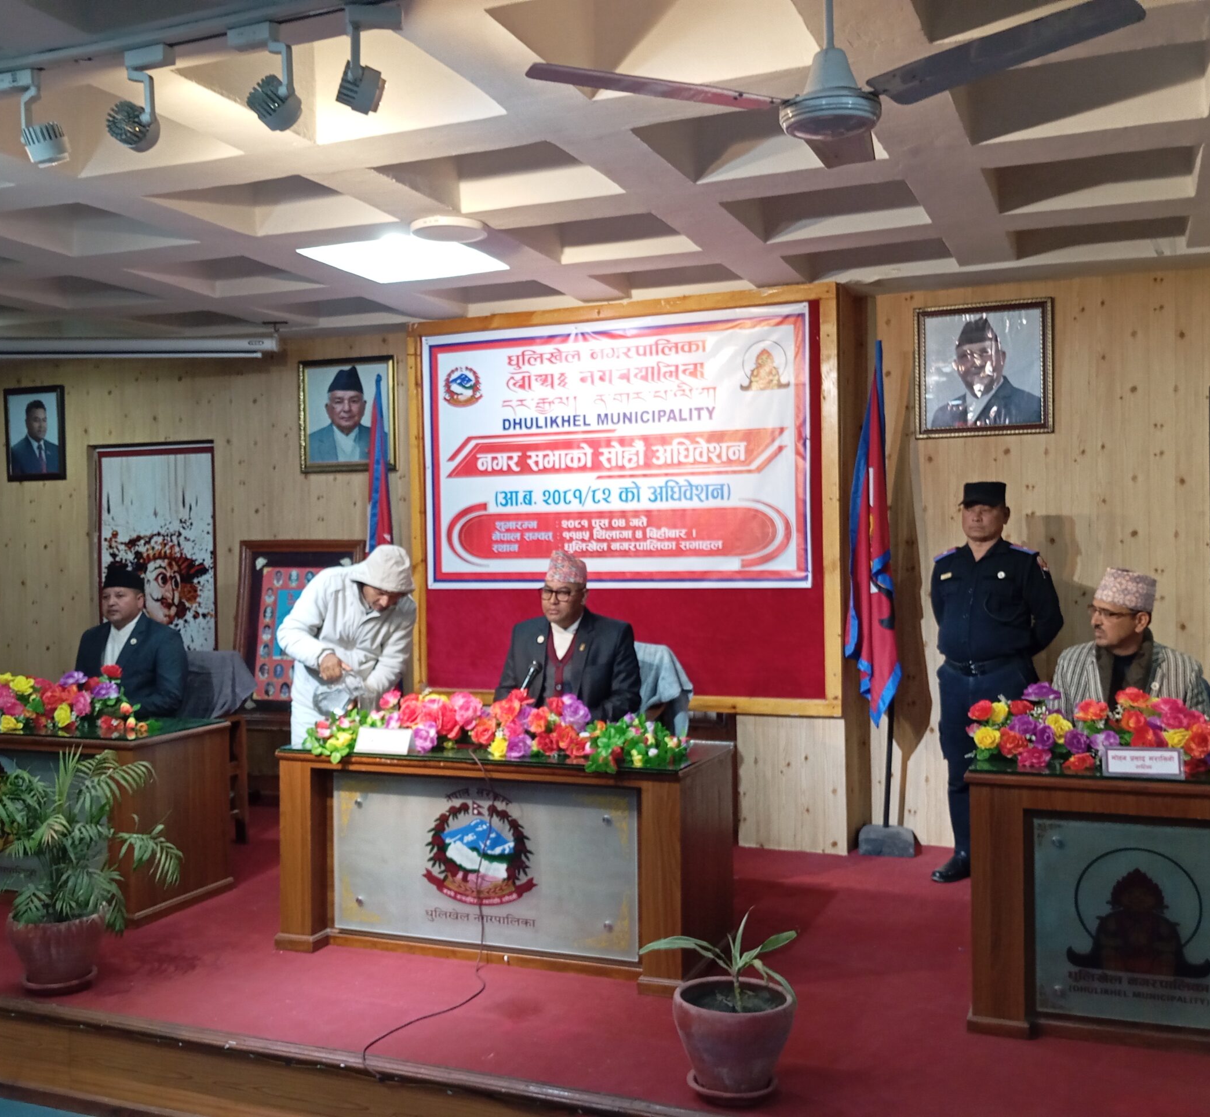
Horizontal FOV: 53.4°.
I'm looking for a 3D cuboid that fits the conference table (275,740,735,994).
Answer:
[{"bbox_3d":[-0.369,1.062,4.411,1.568,0.735,0.617,-1,0,22],"label":"conference table"}]

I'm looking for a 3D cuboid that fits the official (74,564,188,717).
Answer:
[{"bbox_3d":[-2.252,0.738,5.520,0.570,1.420,0.720,-1,0,20],"label":"official"}]

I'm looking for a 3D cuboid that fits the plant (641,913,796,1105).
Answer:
[{"bbox_3d":[0.297,1.177,3.195,0.412,0.480,0.363,-1,0,6],"label":"plant"}]

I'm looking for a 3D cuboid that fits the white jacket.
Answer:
[{"bbox_3d":[-1.164,0.692,5.234,0.580,1.480,0.580,-1,0,-35],"label":"white jacket"}]

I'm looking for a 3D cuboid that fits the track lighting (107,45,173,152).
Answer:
[{"bbox_3d":[-1.146,-1.121,2.937,0.135,0.235,0.135,-1,0,9],"label":"track lighting"}]

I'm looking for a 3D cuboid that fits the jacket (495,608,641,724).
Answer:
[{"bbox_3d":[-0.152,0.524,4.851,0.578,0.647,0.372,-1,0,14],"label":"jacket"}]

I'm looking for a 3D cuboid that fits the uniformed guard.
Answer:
[{"bbox_3d":[1.722,0.528,5.321,0.549,1.735,0.372,-1,0,30],"label":"uniformed guard"}]

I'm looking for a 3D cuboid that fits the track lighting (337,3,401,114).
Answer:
[{"bbox_3d":[-0.546,-1.130,2.714,0.140,0.230,0.120,-1,0,-19],"label":"track lighting"}]

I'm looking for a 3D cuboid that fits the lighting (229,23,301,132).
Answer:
[{"bbox_3d":[-0.766,-1.075,2.705,0.140,0.230,0.140,-1,0,37],"label":"lighting"}]

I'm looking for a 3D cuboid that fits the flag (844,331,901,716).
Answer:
[{"bbox_3d":[1.271,-0.133,5.650,0.250,1.780,0.200,-1,0,20],"label":"flag"}]

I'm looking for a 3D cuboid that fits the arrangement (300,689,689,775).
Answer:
[{"bbox_3d":[-0.414,0.590,4.241,1.460,0.210,0.260,-1,0,20],"label":"arrangement"}]

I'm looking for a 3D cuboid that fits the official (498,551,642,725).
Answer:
[{"bbox_3d":[-0.174,0.692,4.739,0.600,1.450,0.720,-1,0,20],"label":"official"}]

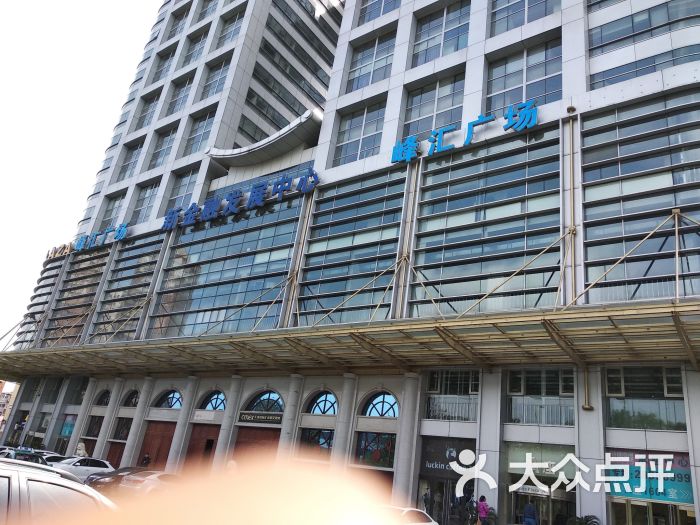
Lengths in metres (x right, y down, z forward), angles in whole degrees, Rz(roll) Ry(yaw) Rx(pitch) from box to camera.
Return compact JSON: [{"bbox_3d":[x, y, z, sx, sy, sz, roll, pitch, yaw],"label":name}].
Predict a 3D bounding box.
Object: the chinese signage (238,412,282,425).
[{"bbox_3d":[-5.591,9.867,33.244,4.300,0.660,0.120,-9,-29,36],"label":"chinese signage"}]

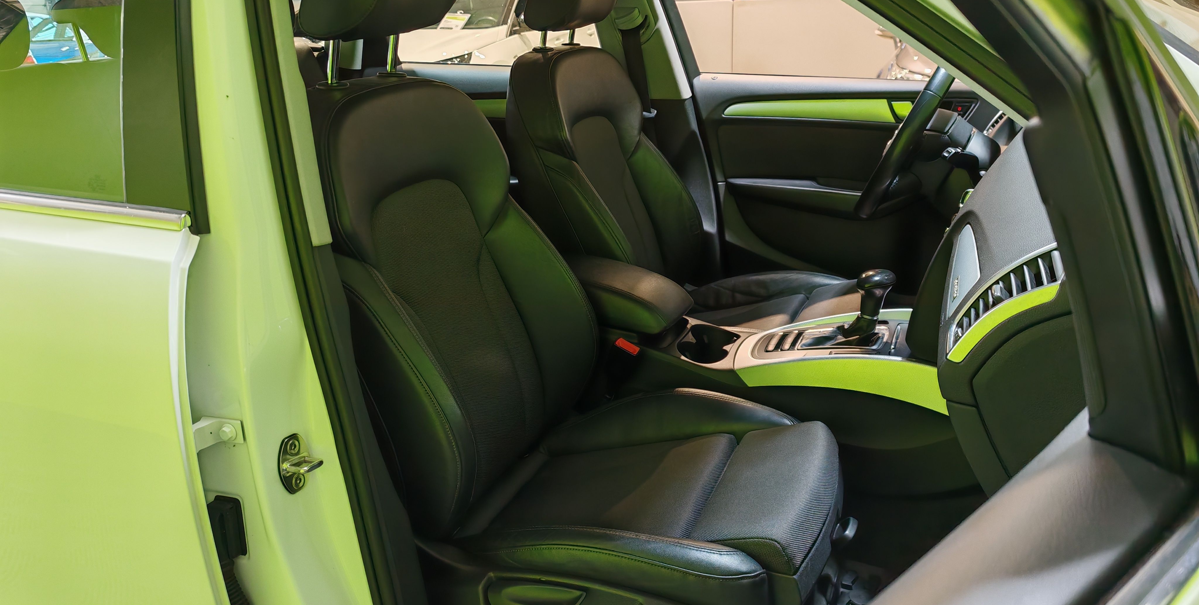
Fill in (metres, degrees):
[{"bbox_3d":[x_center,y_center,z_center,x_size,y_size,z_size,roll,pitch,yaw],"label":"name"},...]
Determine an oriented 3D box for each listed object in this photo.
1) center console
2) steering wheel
[{"bbox_3d":[0.242,0.114,1.744,0.870,0.410,0.280,6,20,20],"label":"center console"},{"bbox_3d":[0.630,-0.325,1.854,0.110,0.375,0.375,28,26,11],"label":"steering wheel"}]

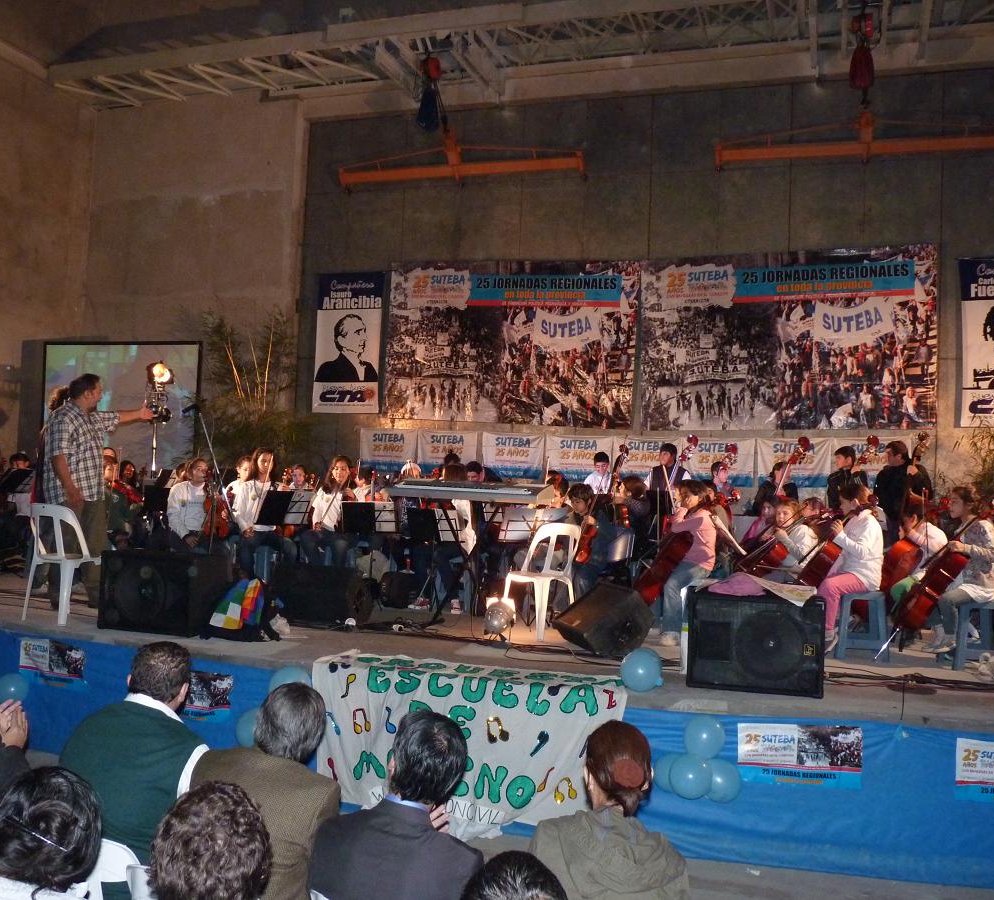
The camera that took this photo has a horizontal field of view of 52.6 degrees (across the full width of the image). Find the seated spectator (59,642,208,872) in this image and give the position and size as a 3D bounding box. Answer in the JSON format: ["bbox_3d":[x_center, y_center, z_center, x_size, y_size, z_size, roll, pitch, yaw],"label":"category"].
[{"bbox_3d":[-1.038,1.234,3.180,0.550,1.283,0.780,1,-2,22],"label":"seated spectator"}]

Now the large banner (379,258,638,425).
[{"bbox_3d":[0.145,-1.405,13.162,3.448,2.167,0.040,1,-2,17],"label":"large banner"}]

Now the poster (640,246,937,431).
[{"bbox_3d":[3.459,-1.325,12.146,3.431,2.204,0.040,1,-2,17],"label":"poster"}]

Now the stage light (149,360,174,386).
[{"bbox_3d":[-2.845,-0.655,8.500,0.200,0.210,0.240,4,-3,-29],"label":"stage light"}]

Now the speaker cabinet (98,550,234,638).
[{"bbox_3d":[-2.192,0.935,6.675,0.675,0.500,0.460,2,-3,16],"label":"speaker cabinet"}]

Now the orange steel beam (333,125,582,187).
[{"bbox_3d":[-0.484,-3.604,12.423,3.189,0.600,0.160,1,-2,17],"label":"orange steel beam"}]

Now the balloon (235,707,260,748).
[{"bbox_3d":[-1.309,1.507,5.450,0.220,0.235,0.220,2,-3,18],"label":"balloon"}]

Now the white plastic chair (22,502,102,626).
[{"bbox_3d":[-2.966,0.772,6.930,0.440,0.790,0.470,1,-2,26],"label":"white plastic chair"}]

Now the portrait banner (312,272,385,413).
[{"bbox_3d":[-1.890,-1.364,12.738,0.920,1.800,0.020,2,-3,18],"label":"portrait banner"}]

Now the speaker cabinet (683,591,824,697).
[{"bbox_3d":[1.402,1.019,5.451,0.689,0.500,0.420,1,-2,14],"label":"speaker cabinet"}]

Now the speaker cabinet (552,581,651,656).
[{"bbox_3d":[0.716,1.116,6.737,0.471,0.404,0.553,3,-3,-18],"label":"speaker cabinet"}]

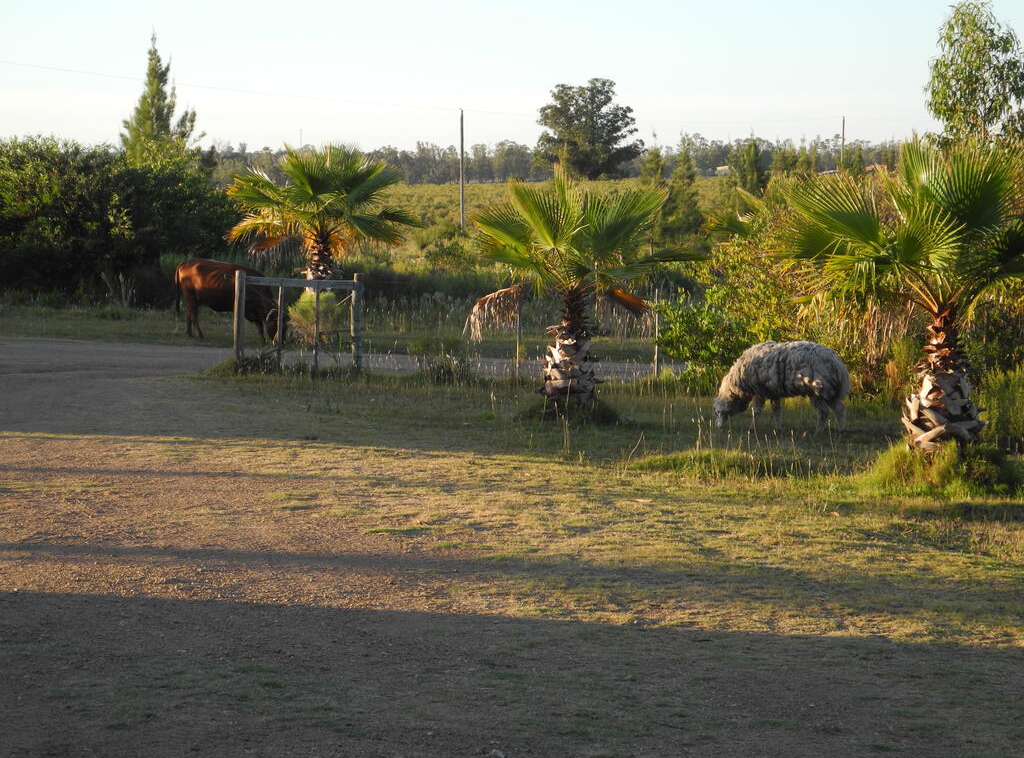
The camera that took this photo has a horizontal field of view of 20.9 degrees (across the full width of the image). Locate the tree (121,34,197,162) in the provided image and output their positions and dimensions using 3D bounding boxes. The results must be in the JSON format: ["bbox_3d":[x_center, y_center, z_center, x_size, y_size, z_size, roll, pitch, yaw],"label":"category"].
[{"bbox_3d":[-8.287,-5.222,64.793,2.400,5.621,2.300,0,4,0],"label":"tree"}]

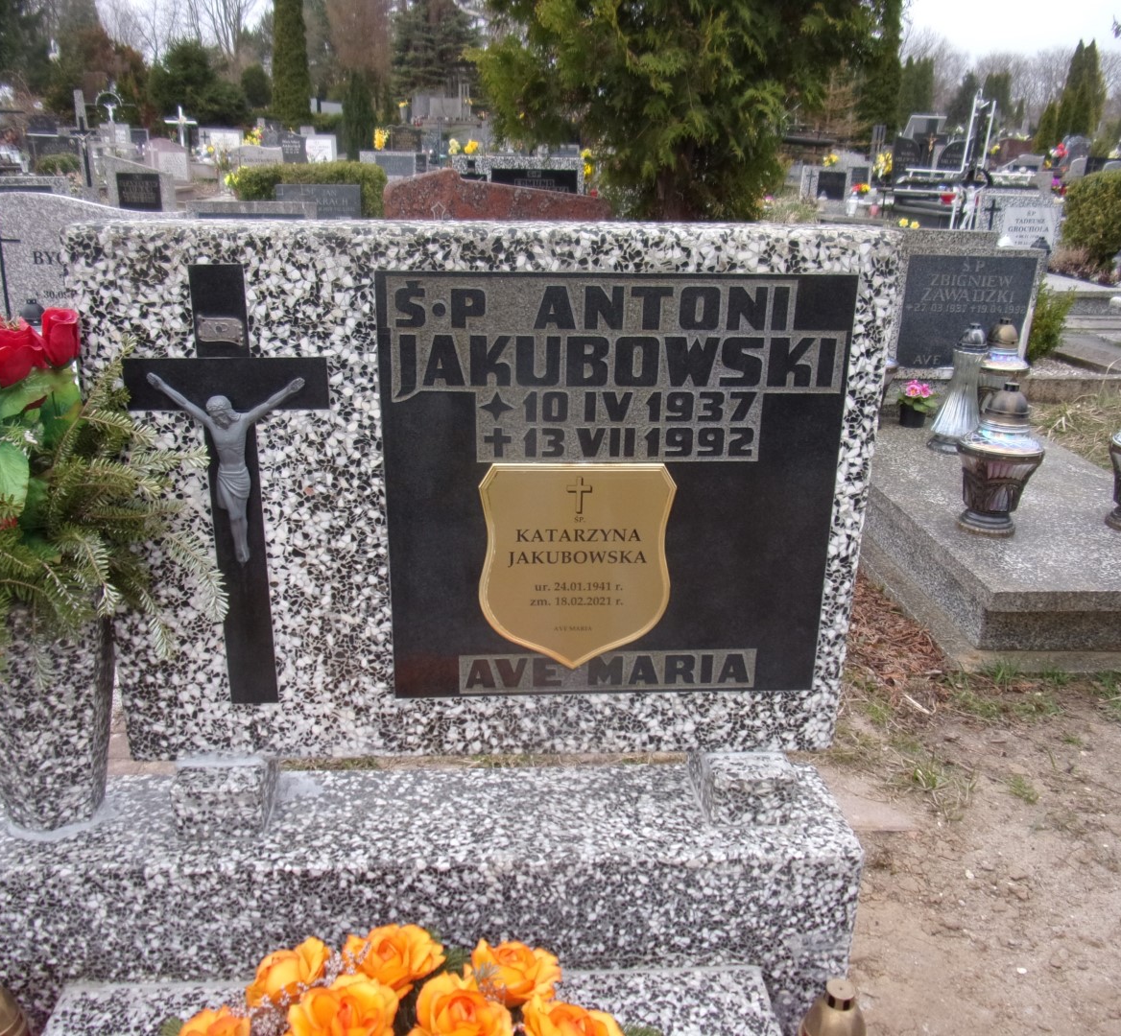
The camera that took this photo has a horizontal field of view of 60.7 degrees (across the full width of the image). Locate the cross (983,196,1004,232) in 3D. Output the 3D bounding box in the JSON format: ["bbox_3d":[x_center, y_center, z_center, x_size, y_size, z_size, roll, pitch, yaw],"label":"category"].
[{"bbox_3d":[3.299,-2.290,7.347,0.123,0.280,0.025,0,20,-3],"label":"cross"}]

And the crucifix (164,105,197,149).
[{"bbox_3d":[-6.545,-6.704,16.501,0.567,0.769,0.070,0,20,-3],"label":"crucifix"}]

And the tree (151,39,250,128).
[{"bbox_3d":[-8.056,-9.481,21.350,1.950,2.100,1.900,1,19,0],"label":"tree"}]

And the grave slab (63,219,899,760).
[{"bbox_3d":[-0.074,-0.017,1.000,0.761,0.553,0.080,0,18,-3],"label":"grave slab"}]

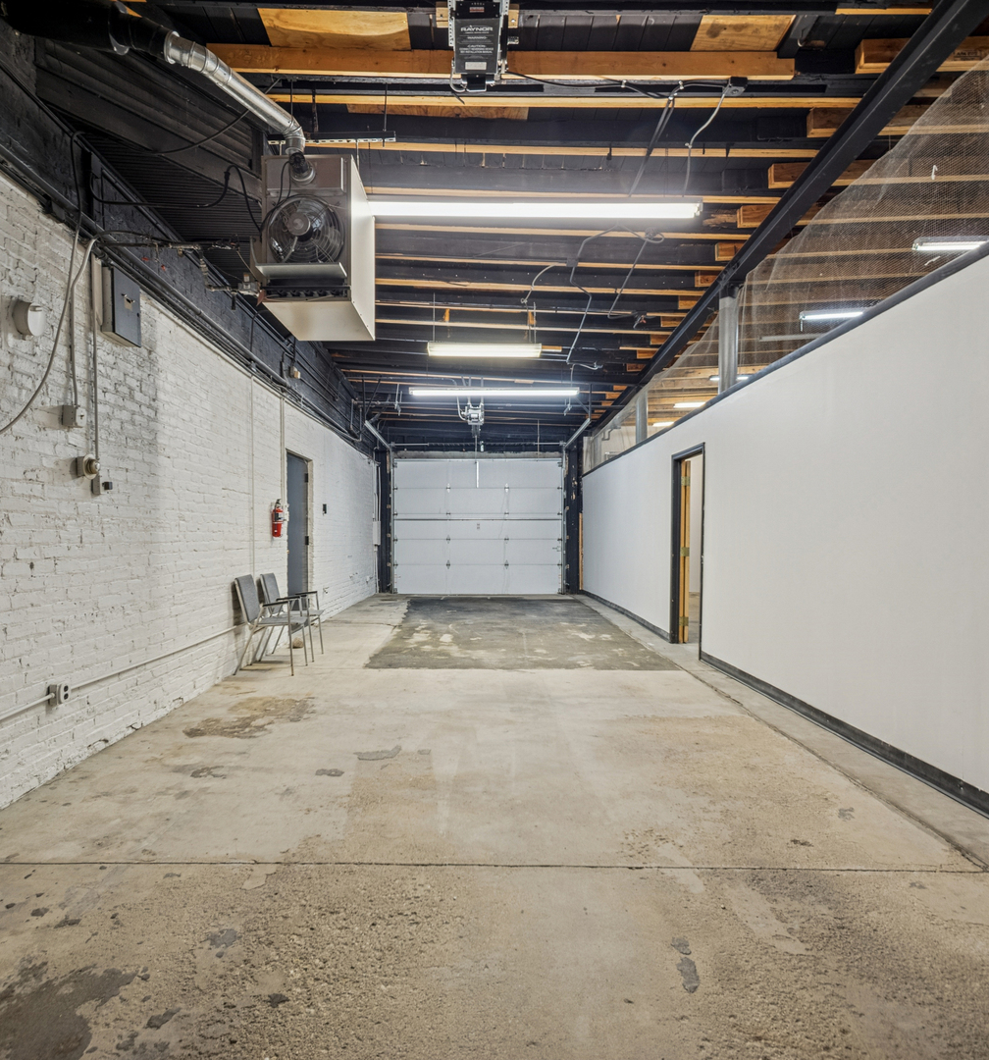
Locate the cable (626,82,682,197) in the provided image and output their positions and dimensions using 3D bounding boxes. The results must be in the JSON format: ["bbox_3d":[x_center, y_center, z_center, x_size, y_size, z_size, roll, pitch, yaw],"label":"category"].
[{"bbox_3d":[0.990,-2.440,4.170,0.210,0.450,0.420,0,-1,0],"label":"cable"}]

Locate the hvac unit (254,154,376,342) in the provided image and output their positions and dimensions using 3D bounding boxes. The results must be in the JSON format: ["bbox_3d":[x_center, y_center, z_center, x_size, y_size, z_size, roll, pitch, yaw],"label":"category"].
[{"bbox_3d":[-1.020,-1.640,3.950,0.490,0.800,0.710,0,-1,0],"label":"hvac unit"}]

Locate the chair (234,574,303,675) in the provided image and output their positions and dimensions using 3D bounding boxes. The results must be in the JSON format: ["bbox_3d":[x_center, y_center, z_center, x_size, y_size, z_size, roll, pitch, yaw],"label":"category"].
[{"bbox_3d":[-2.030,0.853,6.050,0.570,0.850,0.490,0,-1,0],"label":"chair"}]

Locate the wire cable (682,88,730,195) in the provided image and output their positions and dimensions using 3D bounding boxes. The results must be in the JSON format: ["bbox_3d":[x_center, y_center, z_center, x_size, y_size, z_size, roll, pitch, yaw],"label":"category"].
[{"bbox_3d":[1.330,-2.450,4.180,0.150,0.420,0.450,0,-1,0],"label":"wire cable"}]

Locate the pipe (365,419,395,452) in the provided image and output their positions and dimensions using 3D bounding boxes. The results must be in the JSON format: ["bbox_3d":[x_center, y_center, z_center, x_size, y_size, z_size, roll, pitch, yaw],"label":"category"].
[{"bbox_3d":[-2.060,-1.680,12.100,0.070,0.090,2.800,0,-1,0],"label":"pipe"}]

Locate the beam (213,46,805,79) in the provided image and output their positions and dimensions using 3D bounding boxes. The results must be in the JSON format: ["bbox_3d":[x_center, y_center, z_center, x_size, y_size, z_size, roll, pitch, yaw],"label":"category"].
[{"bbox_3d":[-0.030,-2.760,3.930,3.500,0.140,0.042,4,0,5],"label":"beam"}]

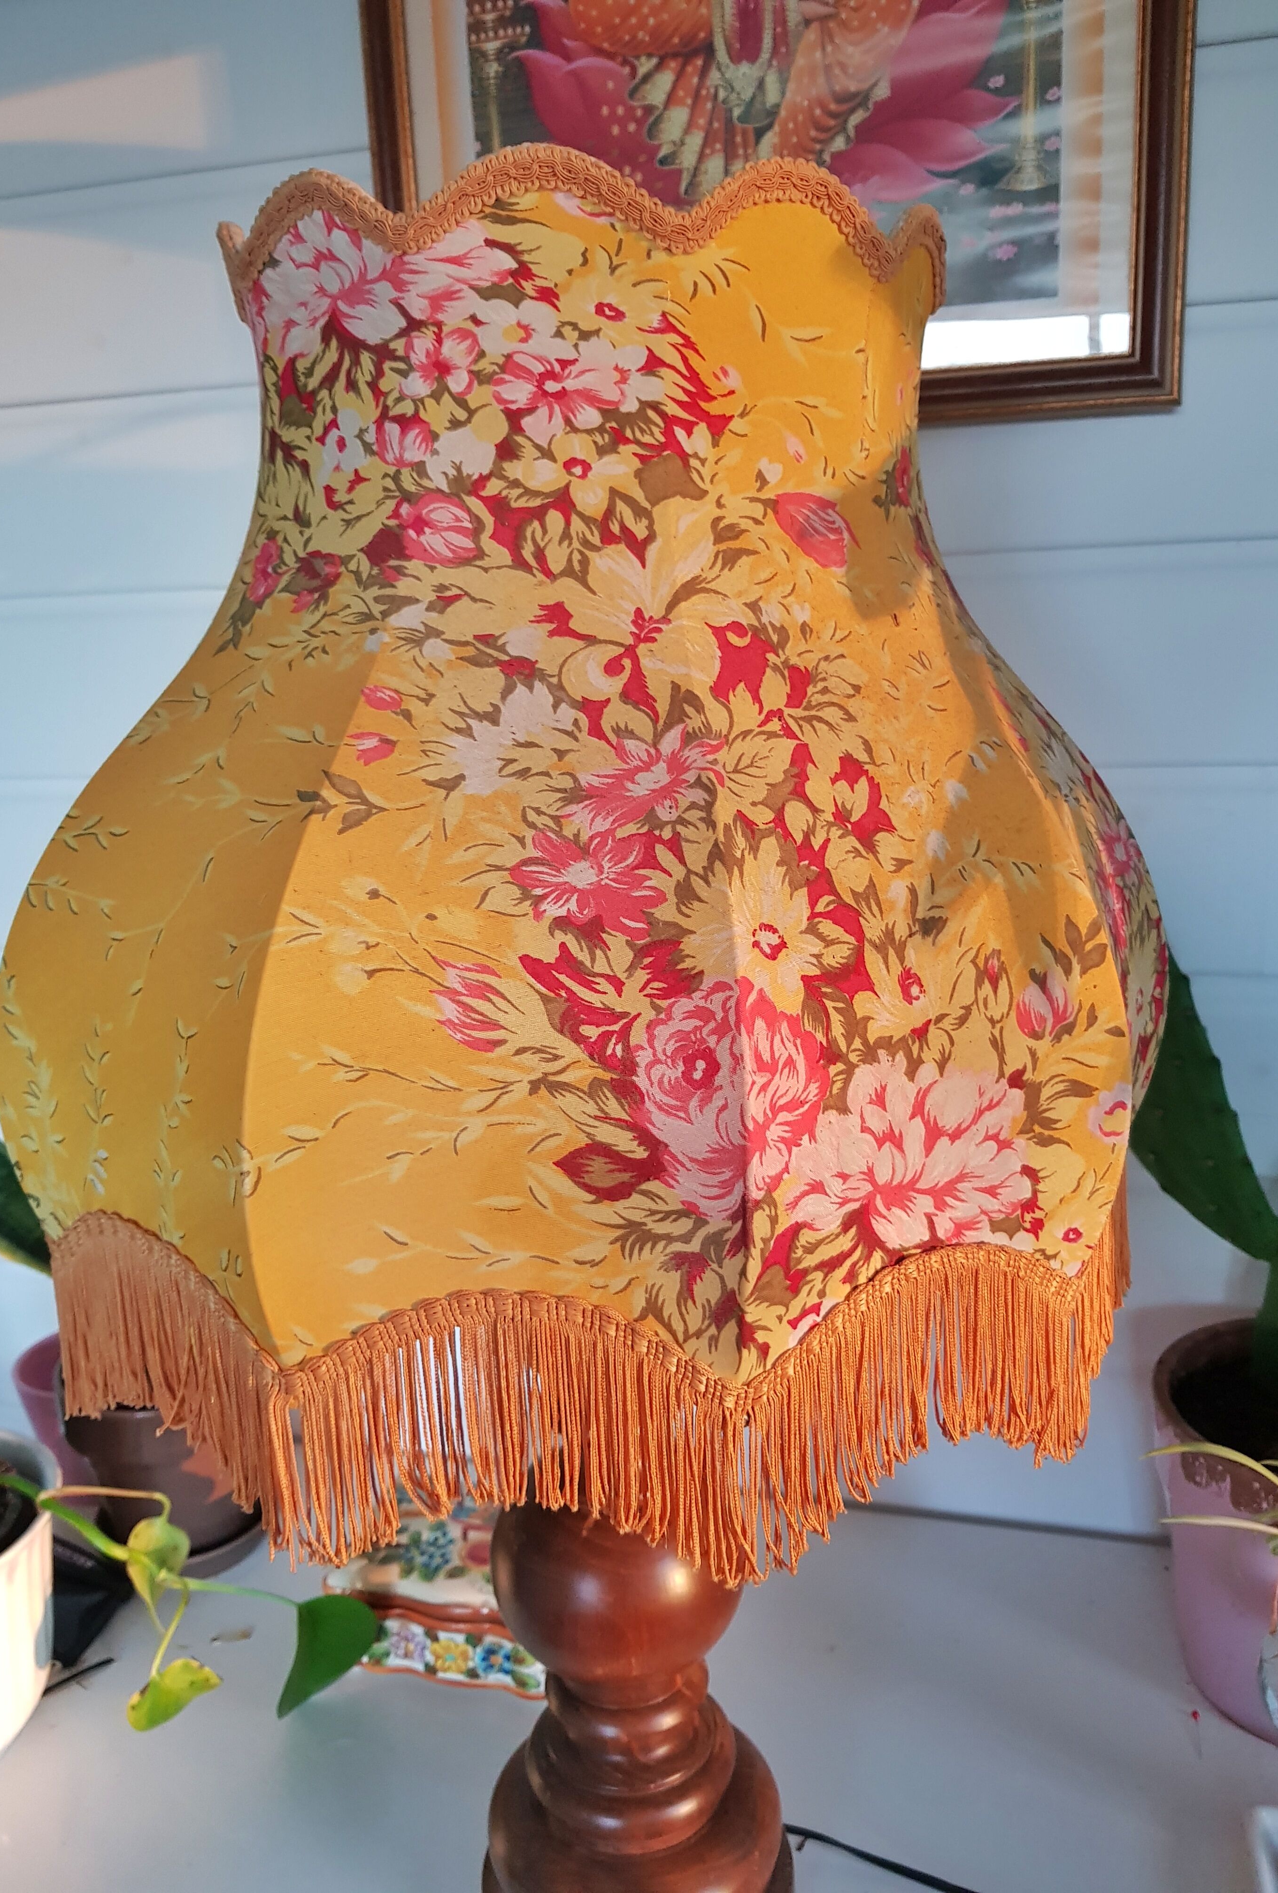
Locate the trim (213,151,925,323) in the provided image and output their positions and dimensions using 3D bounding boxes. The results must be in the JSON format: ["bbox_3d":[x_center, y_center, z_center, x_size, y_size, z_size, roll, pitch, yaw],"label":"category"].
[{"bbox_3d":[-0.019,-0.236,0.509,0.250,0.032,0.250,-2,13,0],"label":"trim"}]

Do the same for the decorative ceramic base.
[{"bbox_3d":[-0.097,0.395,0.882,0.163,0.064,0.105,1,14,15],"label":"decorative ceramic base"}]

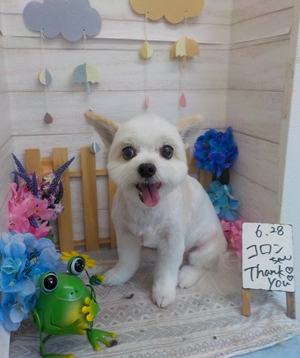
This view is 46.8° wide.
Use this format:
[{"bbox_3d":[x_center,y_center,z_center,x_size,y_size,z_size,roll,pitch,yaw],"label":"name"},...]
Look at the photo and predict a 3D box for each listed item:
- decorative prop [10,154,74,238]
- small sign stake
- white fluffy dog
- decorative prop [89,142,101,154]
[{"bbox_3d":[-0.228,0.038,0.731,0.133,0.185,0.116,-4,16,-16],"label":"decorative prop"},{"bbox_3d":[0.230,0.175,0.683,0.101,0.168,0.086,1,15,6],"label":"small sign stake"},{"bbox_3d":[0.037,0.045,0.760,0.224,0.381,0.292,7,16,24],"label":"white fluffy dog"},{"bbox_3d":[-0.138,-0.079,0.869,0.028,0.031,0.021,-1,15,-6],"label":"decorative prop"}]

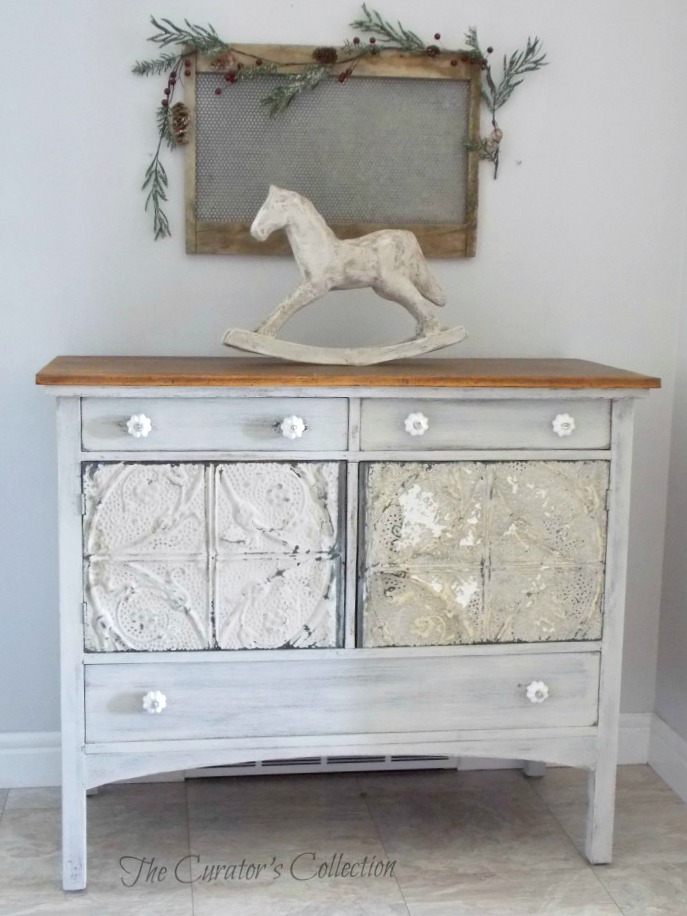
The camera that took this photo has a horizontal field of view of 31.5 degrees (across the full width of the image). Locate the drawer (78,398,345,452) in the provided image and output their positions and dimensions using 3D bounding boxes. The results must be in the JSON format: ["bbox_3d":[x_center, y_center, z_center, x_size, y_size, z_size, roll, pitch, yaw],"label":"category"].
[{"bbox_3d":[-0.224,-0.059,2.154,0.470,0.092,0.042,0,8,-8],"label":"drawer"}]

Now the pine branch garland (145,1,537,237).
[{"bbox_3d":[0.001,-0.690,2.533,0.859,0.473,0.080,0,8,-8],"label":"pine branch garland"}]

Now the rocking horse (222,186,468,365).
[{"bbox_3d":[0.010,-0.363,2.444,0.488,0.347,0.105,-1,8,-12],"label":"rocking horse"}]

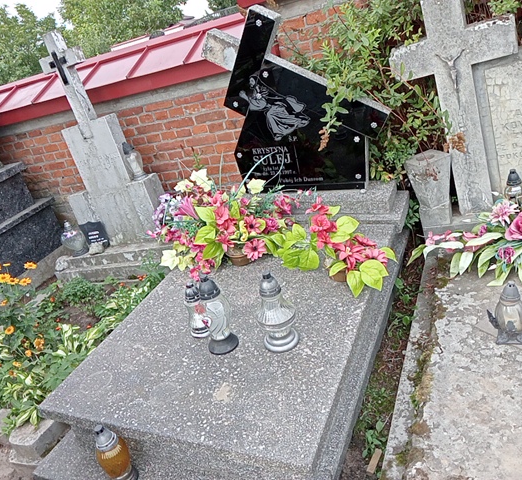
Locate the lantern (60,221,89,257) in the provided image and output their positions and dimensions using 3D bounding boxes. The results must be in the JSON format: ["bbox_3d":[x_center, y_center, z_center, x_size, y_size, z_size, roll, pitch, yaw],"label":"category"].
[{"bbox_3d":[-1.204,-0.024,3.354,0.155,0.245,0.140,0,30,26],"label":"lantern"}]

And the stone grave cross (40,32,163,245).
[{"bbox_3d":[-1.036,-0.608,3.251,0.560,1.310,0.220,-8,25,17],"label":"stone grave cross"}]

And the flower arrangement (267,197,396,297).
[{"bbox_3d":[0.266,-0.017,1.964,0.470,0.290,0.340,0,30,26],"label":"flower arrangement"}]

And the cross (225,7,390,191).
[{"bbox_3d":[0.198,-0.642,2.408,0.794,0.864,0.100,2,29,24],"label":"cross"}]

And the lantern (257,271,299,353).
[{"bbox_3d":[0.045,0.220,1.648,0.125,0.268,0.125,0,30,26],"label":"lantern"}]

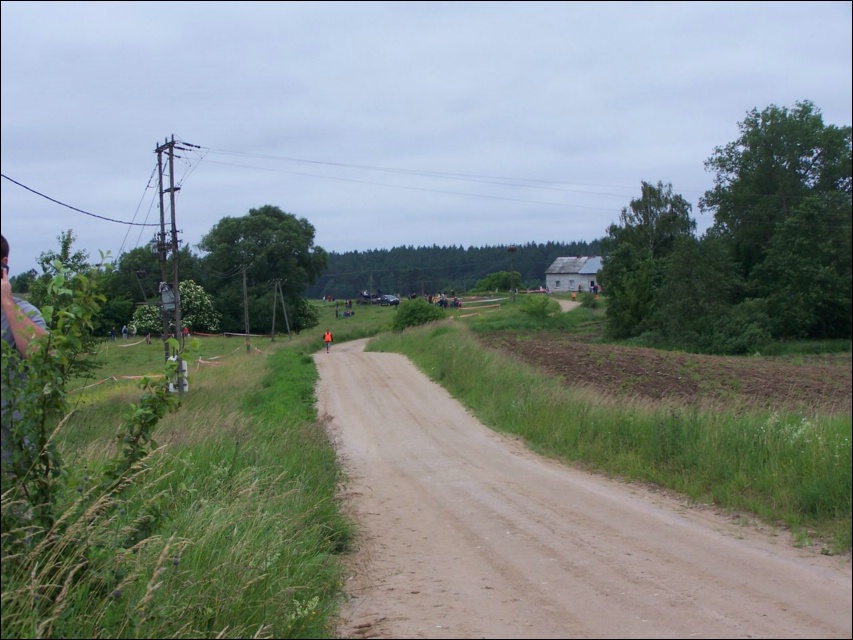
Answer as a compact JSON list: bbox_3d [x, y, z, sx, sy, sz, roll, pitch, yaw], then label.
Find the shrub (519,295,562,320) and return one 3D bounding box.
[{"bbox_3d":[12.729,-1.521,186.000,4.700,2.700,4.300,-2,1,0],"label":"shrub"}]

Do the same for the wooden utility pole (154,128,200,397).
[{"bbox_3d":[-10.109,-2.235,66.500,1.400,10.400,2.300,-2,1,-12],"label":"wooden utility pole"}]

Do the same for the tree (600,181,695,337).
[{"bbox_3d":[19.139,-5.326,143.000,8.000,13.400,8.000,-2,1,0],"label":"tree"}]

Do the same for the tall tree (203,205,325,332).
[{"bbox_3d":[-25.029,-7.860,252.000,19.200,19.300,18.000,-2,1,0],"label":"tall tree"}]

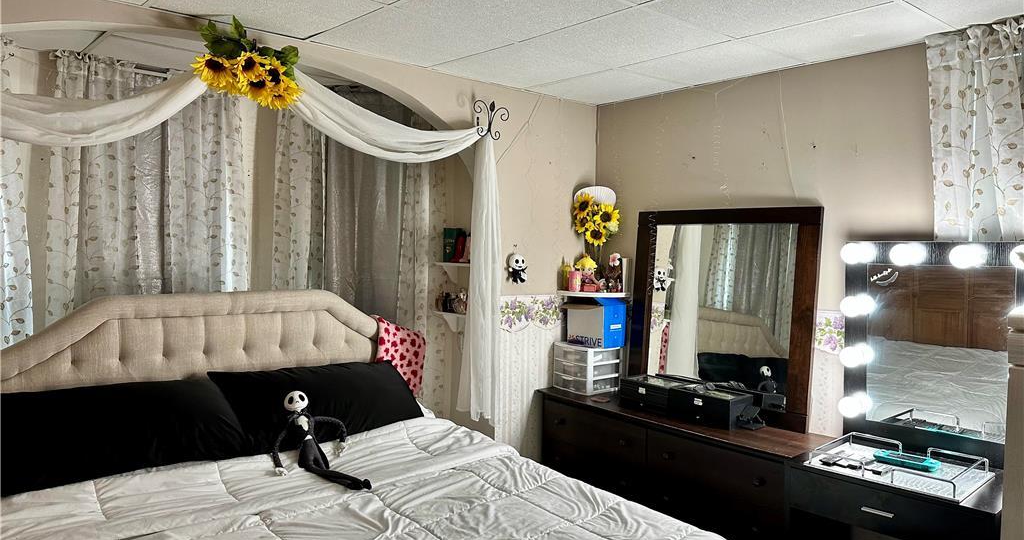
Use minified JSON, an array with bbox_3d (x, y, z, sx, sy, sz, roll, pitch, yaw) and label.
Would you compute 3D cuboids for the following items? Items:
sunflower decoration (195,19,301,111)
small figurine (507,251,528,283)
[{"bbox_3d":[-0.999,-0.769,2.724,0.365,0.295,0.170,-1,3,-41],"label":"sunflower decoration"},{"bbox_3d":[0.038,-0.008,3.741,0.100,0.172,0.065,-1,3,-41],"label":"small figurine"}]

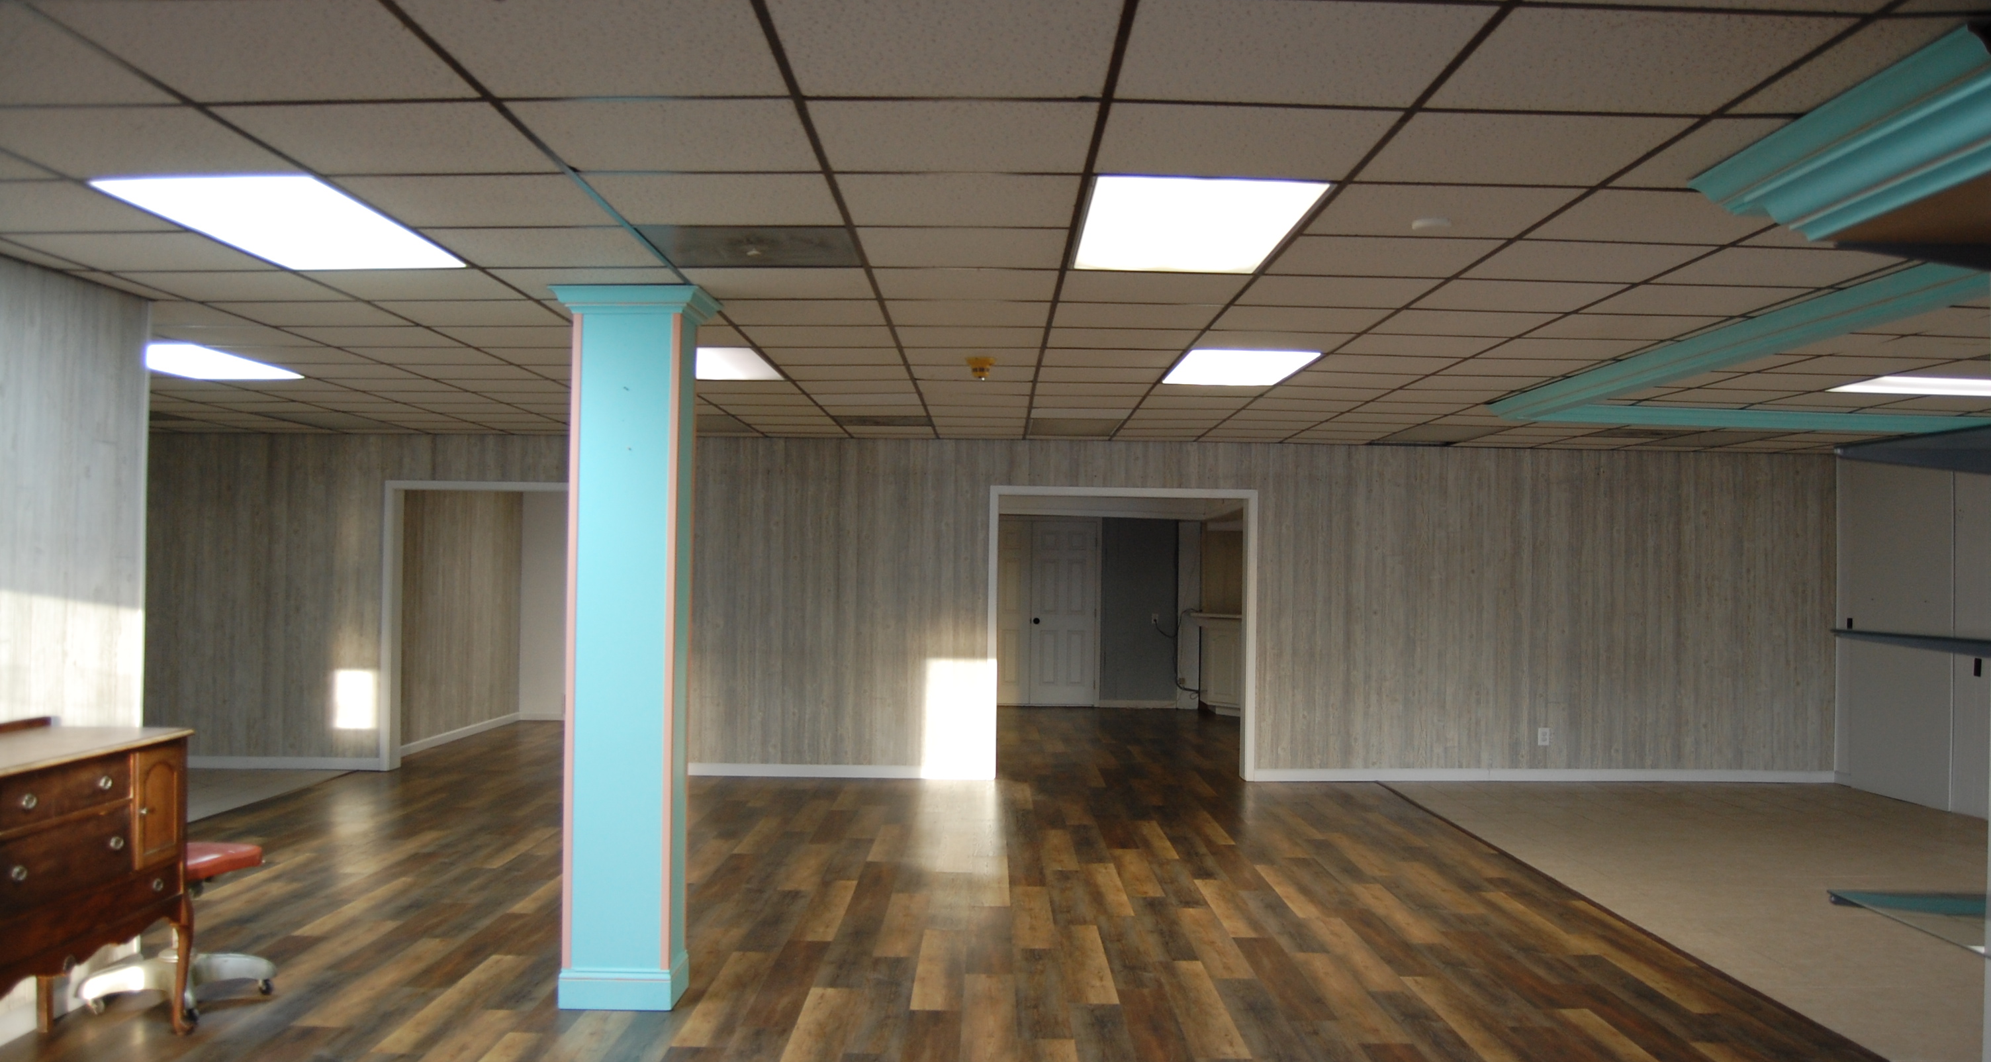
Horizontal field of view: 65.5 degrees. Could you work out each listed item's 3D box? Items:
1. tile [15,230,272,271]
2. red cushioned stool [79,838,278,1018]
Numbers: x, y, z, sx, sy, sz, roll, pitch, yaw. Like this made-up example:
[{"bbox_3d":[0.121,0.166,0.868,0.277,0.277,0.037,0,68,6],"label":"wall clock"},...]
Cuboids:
[{"bbox_3d":[-2.505,-0.831,4.545,0.605,0.020,0.600,1,-1,0],"label":"tile"},{"bbox_3d":[-2.735,1.358,5.220,0.520,0.530,0.520,1,-2,-32],"label":"red cushioned stool"}]

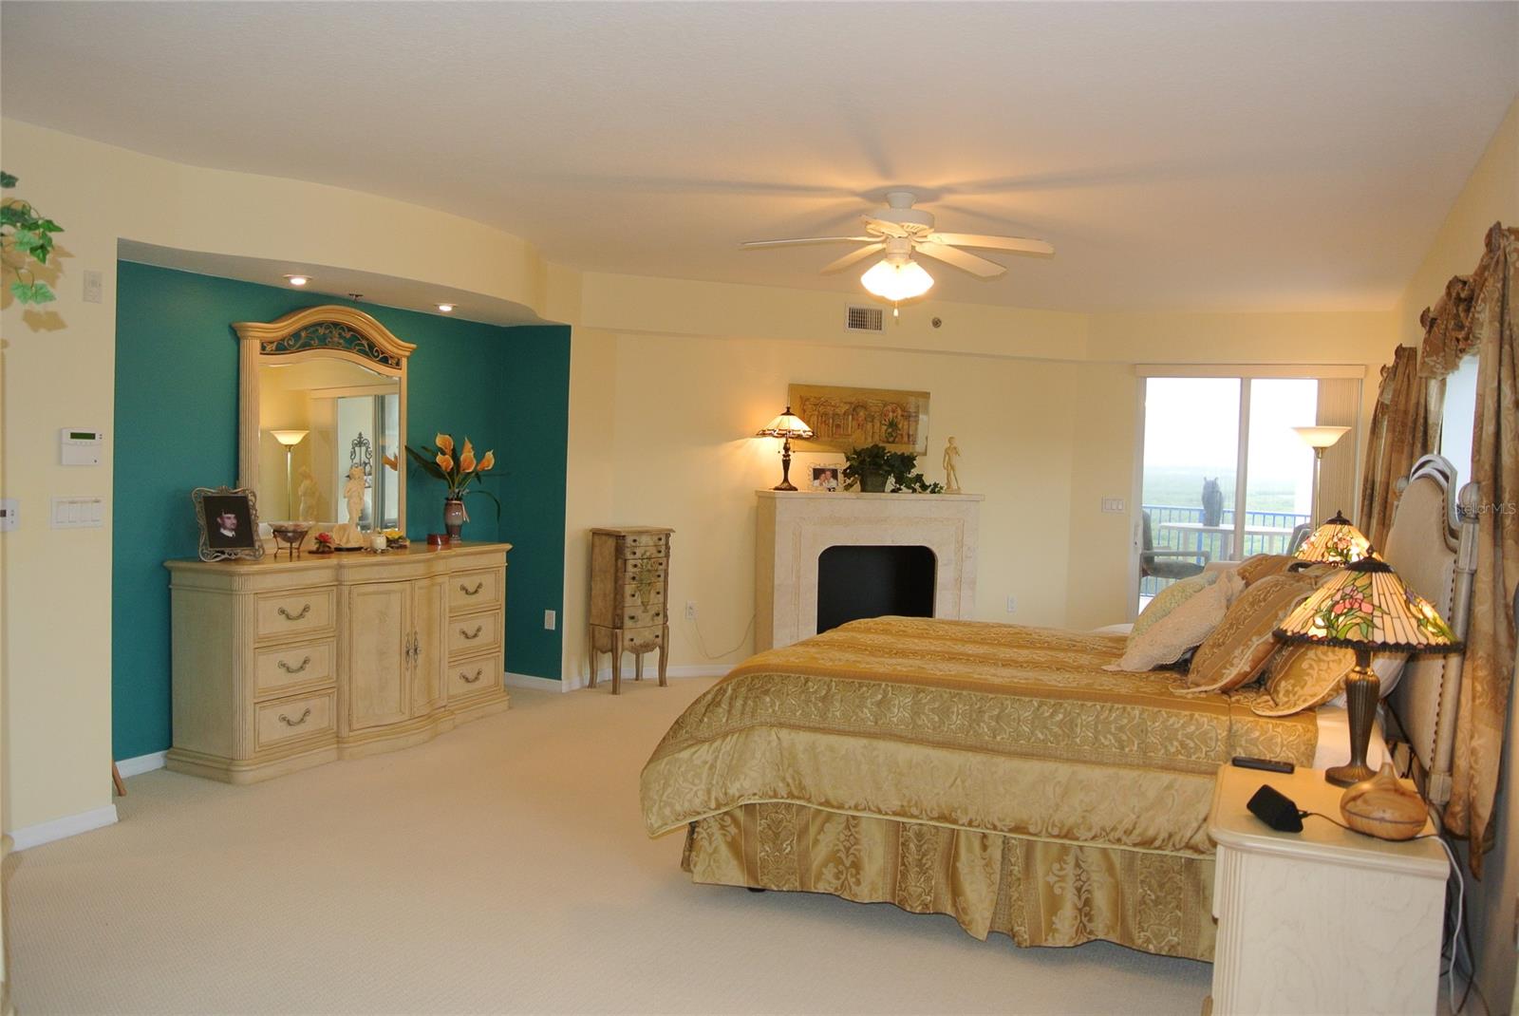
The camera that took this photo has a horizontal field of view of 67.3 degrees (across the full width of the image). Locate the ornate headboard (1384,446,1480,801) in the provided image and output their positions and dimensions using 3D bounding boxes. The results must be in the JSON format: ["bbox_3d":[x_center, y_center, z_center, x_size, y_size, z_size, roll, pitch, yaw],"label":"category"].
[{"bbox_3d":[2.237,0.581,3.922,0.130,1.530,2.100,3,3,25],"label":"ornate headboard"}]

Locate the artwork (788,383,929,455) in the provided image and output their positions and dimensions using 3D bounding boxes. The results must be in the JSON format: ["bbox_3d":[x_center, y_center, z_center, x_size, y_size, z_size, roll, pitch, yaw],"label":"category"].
[{"bbox_3d":[0.692,-0.591,7.792,1.067,0.454,0.035,1,3,-21],"label":"artwork"}]

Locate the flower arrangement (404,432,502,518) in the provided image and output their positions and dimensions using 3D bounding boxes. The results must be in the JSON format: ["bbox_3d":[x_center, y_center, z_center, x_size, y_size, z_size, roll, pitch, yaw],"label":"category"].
[{"bbox_3d":[-1.712,-0.182,6.371,0.380,0.478,0.460,3,3,28],"label":"flower arrangement"}]

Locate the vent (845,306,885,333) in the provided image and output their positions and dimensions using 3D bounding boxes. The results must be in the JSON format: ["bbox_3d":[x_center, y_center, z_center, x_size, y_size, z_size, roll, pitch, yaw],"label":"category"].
[{"bbox_3d":[0.711,-1.269,7.670,0.295,0.185,0.030,1,3,-19],"label":"vent"}]

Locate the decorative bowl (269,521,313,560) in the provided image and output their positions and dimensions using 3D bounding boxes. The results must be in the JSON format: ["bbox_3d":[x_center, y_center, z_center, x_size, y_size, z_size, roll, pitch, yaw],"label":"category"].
[{"bbox_3d":[-2.194,0.156,5.325,0.210,0.185,0.210,2,3,0],"label":"decorative bowl"}]

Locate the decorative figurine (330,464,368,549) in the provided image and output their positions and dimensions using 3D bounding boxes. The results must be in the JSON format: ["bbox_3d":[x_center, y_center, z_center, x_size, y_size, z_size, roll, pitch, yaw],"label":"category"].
[{"bbox_3d":[-2.051,-0.003,5.711,0.160,0.429,0.190,3,3,28],"label":"decorative figurine"}]

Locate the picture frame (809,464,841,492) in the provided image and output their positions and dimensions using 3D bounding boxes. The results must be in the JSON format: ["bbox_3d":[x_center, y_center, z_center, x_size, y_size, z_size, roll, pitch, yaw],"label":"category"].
[{"bbox_3d":[0.447,-0.202,7.746,0.240,0.190,0.050,1,3,-19],"label":"picture frame"}]

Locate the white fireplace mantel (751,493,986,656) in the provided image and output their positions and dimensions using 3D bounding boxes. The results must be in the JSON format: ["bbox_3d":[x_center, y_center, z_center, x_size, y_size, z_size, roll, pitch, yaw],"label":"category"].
[{"bbox_3d":[0.740,0.517,7.695,1.511,1.244,0.378,1,3,-21],"label":"white fireplace mantel"}]

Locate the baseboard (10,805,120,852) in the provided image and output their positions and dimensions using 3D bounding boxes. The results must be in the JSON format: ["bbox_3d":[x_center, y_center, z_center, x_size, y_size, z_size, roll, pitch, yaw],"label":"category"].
[{"bbox_3d":[-2.574,1.180,4.214,0.018,0.068,0.405,3,3,27],"label":"baseboard"}]

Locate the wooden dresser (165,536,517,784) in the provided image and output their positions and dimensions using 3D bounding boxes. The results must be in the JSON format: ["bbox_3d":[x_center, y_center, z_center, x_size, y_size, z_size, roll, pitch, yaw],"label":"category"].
[{"bbox_3d":[-1.956,0.686,5.703,0.573,0.942,1.800,3,3,28],"label":"wooden dresser"}]

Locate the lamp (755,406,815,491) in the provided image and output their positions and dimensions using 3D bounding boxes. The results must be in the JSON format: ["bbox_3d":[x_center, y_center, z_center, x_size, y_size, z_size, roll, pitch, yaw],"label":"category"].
[{"bbox_3d":[0.171,-0.386,7.427,0.383,0.548,0.383,2,3,0],"label":"lamp"}]

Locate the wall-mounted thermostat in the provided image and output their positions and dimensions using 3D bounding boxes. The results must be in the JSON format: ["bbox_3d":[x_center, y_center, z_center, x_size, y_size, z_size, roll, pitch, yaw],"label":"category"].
[{"bbox_3d":[-2.490,-0.223,4.189,0.030,0.133,0.165,3,3,25],"label":"wall-mounted thermostat"}]

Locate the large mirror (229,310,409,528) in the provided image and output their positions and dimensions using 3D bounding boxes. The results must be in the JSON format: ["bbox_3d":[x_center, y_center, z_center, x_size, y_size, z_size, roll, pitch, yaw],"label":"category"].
[{"bbox_3d":[-2.223,-0.406,5.862,0.110,1.270,1.220,3,3,25],"label":"large mirror"}]

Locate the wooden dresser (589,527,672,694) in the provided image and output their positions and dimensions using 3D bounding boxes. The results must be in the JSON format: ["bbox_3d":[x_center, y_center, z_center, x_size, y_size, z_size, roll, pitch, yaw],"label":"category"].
[{"bbox_3d":[-0.829,0.650,7.313,0.330,1.010,0.460,4,3,43],"label":"wooden dresser"}]

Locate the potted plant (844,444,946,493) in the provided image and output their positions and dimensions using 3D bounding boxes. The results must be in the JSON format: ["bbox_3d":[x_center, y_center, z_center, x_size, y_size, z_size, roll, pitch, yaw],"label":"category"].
[{"bbox_3d":[0.935,-0.268,7.915,0.640,0.340,0.330,1,3,-19],"label":"potted plant"}]

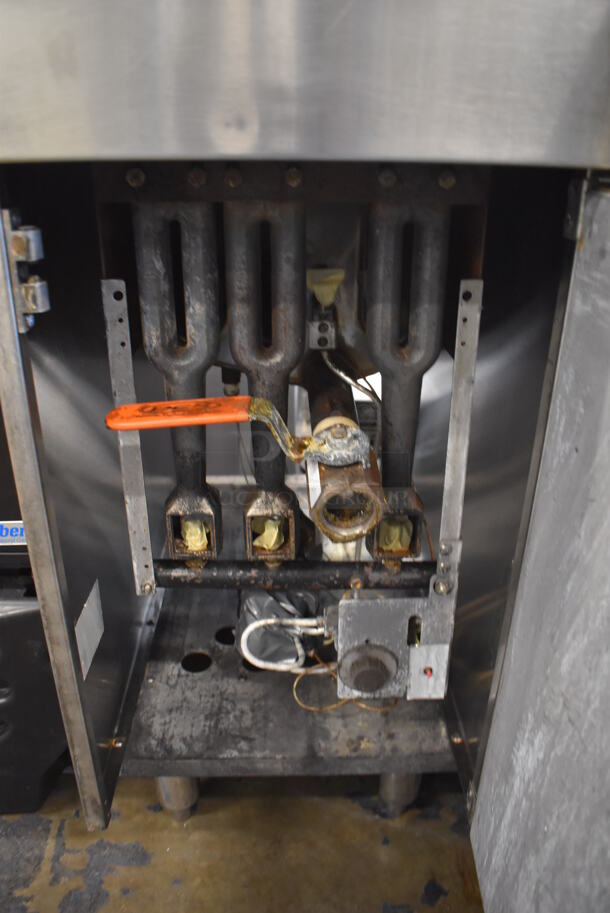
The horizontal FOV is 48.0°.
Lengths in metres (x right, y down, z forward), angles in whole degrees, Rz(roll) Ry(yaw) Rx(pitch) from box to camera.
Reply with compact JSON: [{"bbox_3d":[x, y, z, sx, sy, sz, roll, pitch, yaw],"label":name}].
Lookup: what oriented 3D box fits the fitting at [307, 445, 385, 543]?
[{"bbox_3d":[0.032,0.022,0.589,0.060,0.062,0.082,-1,40,-4],"label":"fitting"}]

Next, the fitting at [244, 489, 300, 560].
[{"bbox_3d":[-0.031,0.062,0.665,0.048,0.061,0.050,1,25,0],"label":"fitting"}]

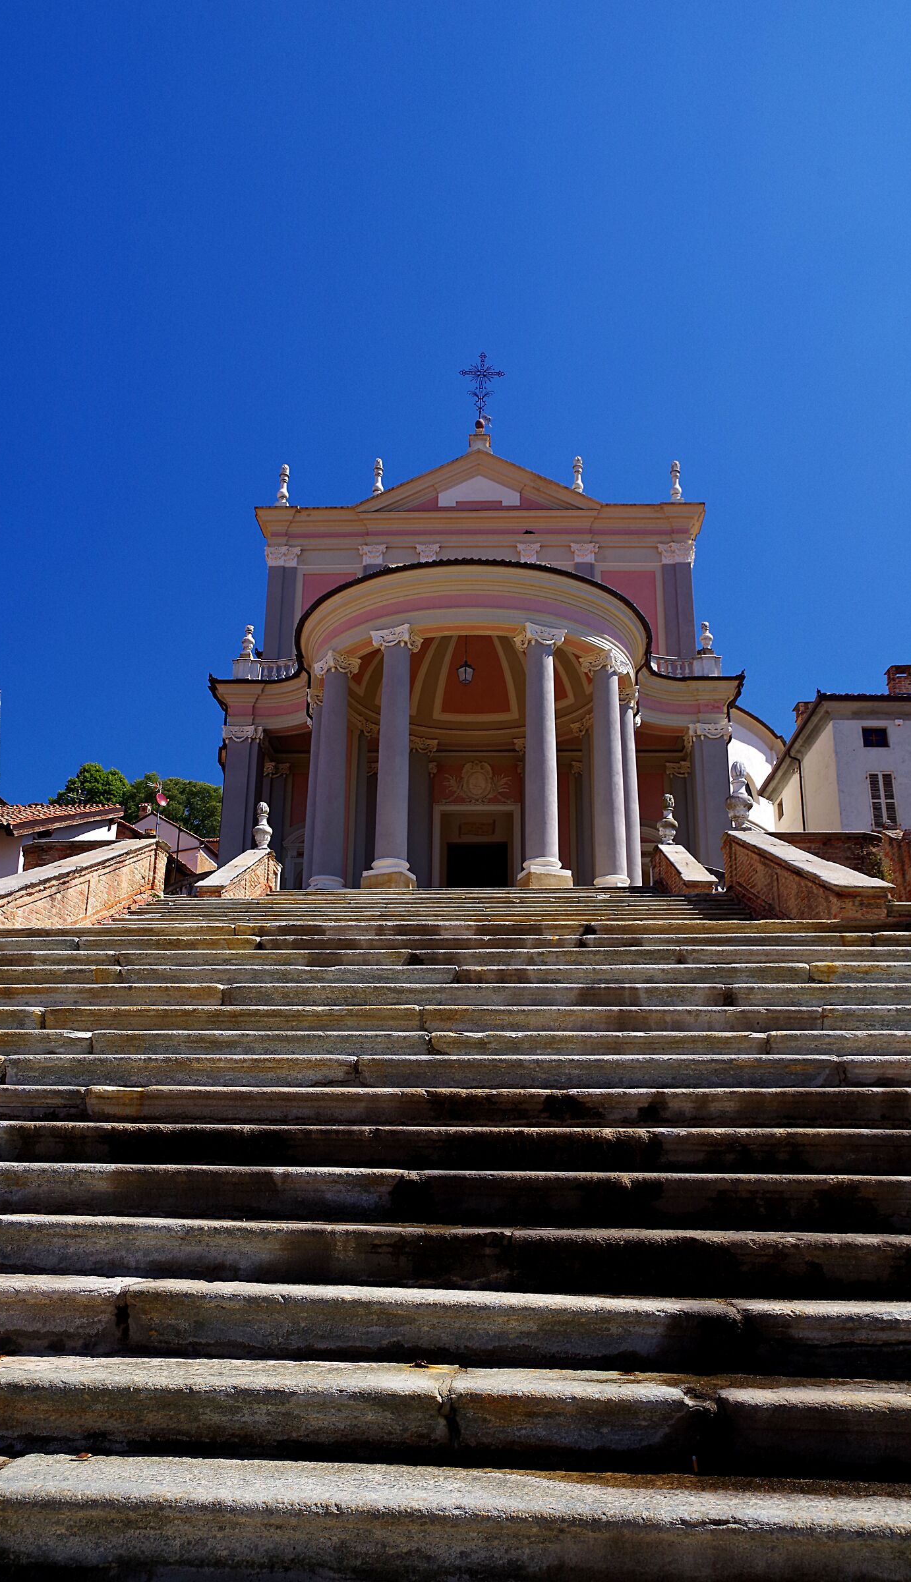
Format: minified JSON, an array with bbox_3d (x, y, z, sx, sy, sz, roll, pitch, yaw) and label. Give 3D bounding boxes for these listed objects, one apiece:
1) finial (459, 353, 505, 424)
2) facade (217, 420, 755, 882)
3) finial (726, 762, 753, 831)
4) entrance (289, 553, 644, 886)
[{"bbox_3d":[0.880,-13.417,39.475,1.487,2.746,0.250,0,-17,2],"label":"finial"},{"bbox_3d":[0.570,-4.885,32.004,14.369,17.902,11.000,0,-17,2],"label":"facade"},{"bbox_3d":[4.042,0.075,16.909,0.384,1.032,0.384,0,-17,2],"label":"finial"},{"bbox_3d":[0.343,-0.318,28.283,8.963,6.964,6.800,0,-17,2],"label":"entrance"}]

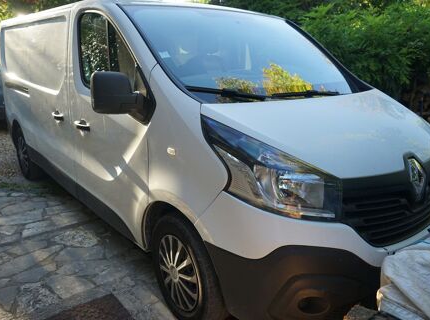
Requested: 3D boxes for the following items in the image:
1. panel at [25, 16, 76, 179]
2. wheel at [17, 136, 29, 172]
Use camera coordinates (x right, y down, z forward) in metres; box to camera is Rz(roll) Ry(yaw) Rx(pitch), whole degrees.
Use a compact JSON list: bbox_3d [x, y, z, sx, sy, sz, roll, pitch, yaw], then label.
[{"bbox_3d":[-1.425,-0.531,3.349,0.200,1.410,1.180,-12,20,-38],"label":"panel"},{"bbox_3d":[-2.397,-0.081,4.806,0.160,0.430,0.430,-12,20,-38],"label":"wheel"}]

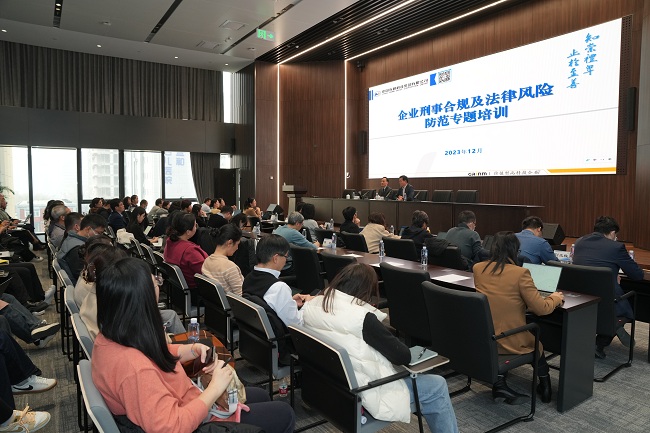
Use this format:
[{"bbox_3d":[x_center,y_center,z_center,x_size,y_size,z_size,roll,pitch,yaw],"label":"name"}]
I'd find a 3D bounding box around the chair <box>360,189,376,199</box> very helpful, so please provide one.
[{"bbox_3d":[1.092,-0.256,12.684,0.620,1.000,0.580,-3,5,-36],"label":"chair"}]

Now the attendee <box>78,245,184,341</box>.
[{"bbox_3d":[-1.179,0.812,2.891,0.860,1.290,0.540,-3,5,-35],"label":"attendee"}]

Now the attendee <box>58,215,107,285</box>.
[{"bbox_3d":[-2.077,0.634,4.089,0.800,1.320,0.520,-2,5,-34],"label":"attendee"}]

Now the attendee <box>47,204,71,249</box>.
[{"bbox_3d":[-3.895,0.476,6.897,0.800,1.300,0.550,-3,5,-34],"label":"attendee"}]

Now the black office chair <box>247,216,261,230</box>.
[{"bbox_3d":[-1.369,0.462,9.632,0.600,0.940,0.580,-3,5,-39],"label":"black office chair"}]

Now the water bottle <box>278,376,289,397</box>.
[{"bbox_3d":[-0.326,1.348,3.427,0.064,0.155,0.064,-3,5,-36],"label":"water bottle"}]

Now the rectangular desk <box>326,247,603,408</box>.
[{"bbox_3d":[1.014,0.943,4.765,0.580,0.750,3.440,-3,5,-35],"label":"rectangular desk"}]

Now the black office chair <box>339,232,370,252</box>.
[{"bbox_3d":[0.619,0.730,6.585,0.620,0.975,0.580,-2,4,-30],"label":"black office chair"}]

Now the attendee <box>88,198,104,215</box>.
[{"bbox_3d":[-5.438,0.246,10.400,0.780,1.290,0.500,-3,5,-35],"label":"attendee"}]

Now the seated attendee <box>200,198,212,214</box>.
[{"bbox_3d":[-3.042,0.128,11.749,0.750,1.250,0.500,-2,5,-34],"label":"seated attendee"}]

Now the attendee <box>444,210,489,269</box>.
[{"bbox_3d":[1.997,0.577,5.905,0.800,1.310,0.560,-3,5,-35],"label":"attendee"}]

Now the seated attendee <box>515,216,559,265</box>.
[{"bbox_3d":[2.306,0.644,4.971,0.850,1.280,0.540,-3,5,-38],"label":"seated attendee"}]

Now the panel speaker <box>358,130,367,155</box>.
[{"bbox_3d":[1.360,-2.638,15.590,0.220,0.860,0.200,-2,5,-34],"label":"panel speaker"}]

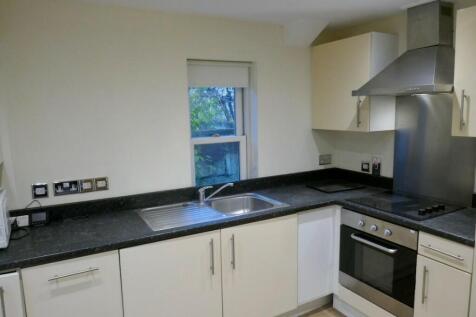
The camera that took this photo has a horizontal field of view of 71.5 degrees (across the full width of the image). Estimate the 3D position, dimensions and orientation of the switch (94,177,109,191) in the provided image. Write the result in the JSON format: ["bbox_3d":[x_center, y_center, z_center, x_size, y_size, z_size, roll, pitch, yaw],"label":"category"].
[{"bbox_3d":[-0.928,0.175,2.251,0.086,0.086,0.012,-6,8,-27],"label":"switch"}]

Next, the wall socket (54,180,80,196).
[{"bbox_3d":[-1.112,0.195,2.155,0.150,0.086,0.012,-6,8,-27],"label":"wall socket"}]

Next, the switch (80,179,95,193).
[{"bbox_3d":[-1.006,0.183,2.210,0.086,0.086,0.012,-6,8,-27],"label":"switch"}]

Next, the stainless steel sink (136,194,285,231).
[{"bbox_3d":[-0.171,0.435,2.359,0.962,0.170,0.499,-6,8,-27],"label":"stainless steel sink"}]

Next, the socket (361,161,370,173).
[{"bbox_3d":[1.131,0.079,2.934,0.012,0.087,0.087,-6,8,-27],"label":"socket"}]

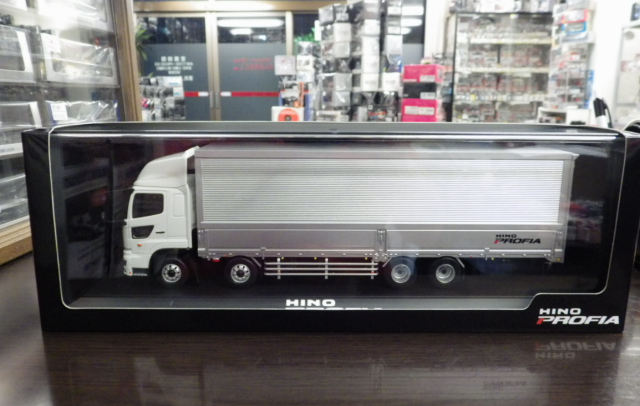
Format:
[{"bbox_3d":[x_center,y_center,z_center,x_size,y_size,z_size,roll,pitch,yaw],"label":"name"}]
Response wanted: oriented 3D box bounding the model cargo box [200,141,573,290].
[{"bbox_3d":[0.039,0.006,0.339,0.231,0.086,0.059,0,11,-2],"label":"model cargo box"}]

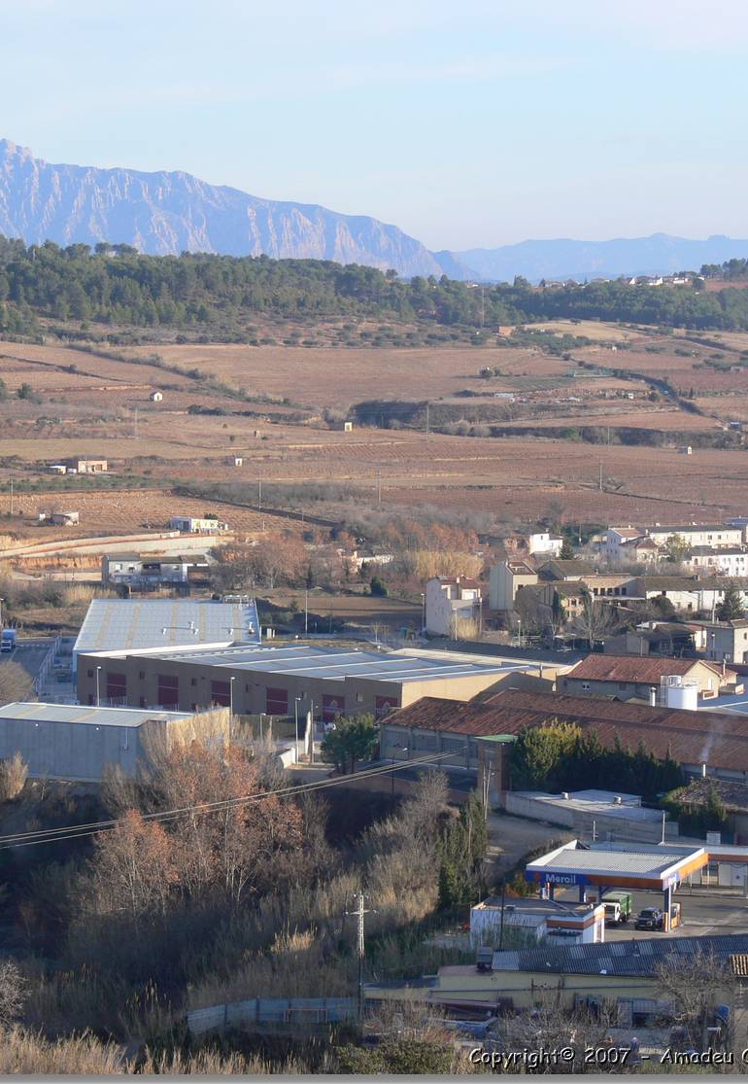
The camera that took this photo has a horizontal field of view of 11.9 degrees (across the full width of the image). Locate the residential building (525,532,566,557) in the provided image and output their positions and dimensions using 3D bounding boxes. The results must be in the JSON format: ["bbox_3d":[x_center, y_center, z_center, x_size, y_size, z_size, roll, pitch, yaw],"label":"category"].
[{"bbox_3d":[42.080,0.570,894.400,7.800,6.000,7.000,-1,4,-20],"label":"residential building"}]

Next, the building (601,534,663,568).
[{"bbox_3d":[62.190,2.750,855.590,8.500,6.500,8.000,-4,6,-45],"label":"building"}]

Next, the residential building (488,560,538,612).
[{"bbox_3d":[29.556,9.024,756.053,5.600,10.000,11.500,-1,4,-22],"label":"residential building"}]

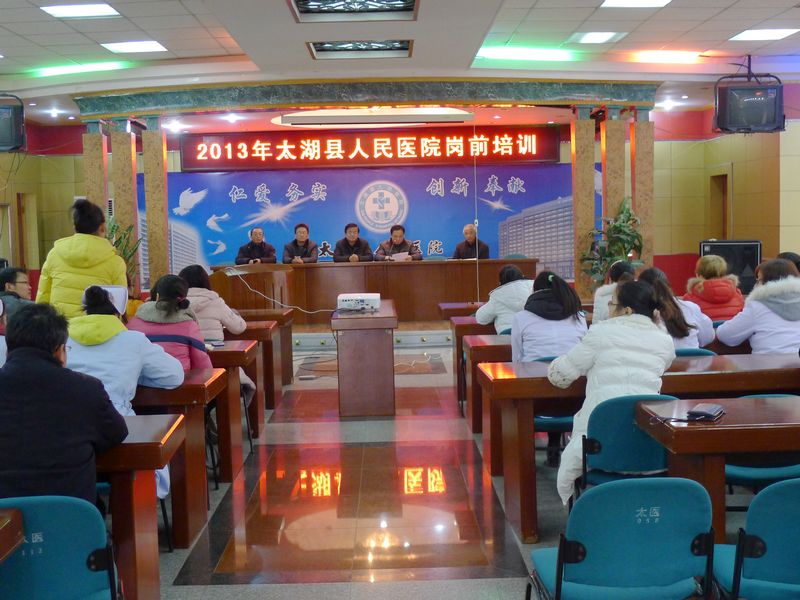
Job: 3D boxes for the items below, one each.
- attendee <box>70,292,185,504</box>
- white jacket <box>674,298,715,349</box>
[{"bbox_3d":[-1.272,0.569,4.480,0.580,1.260,0.770,-1,5,2],"label":"attendee"},{"bbox_3d":[1.467,0.287,5.413,0.460,0.640,0.420,-1,5,-1],"label":"white jacket"}]

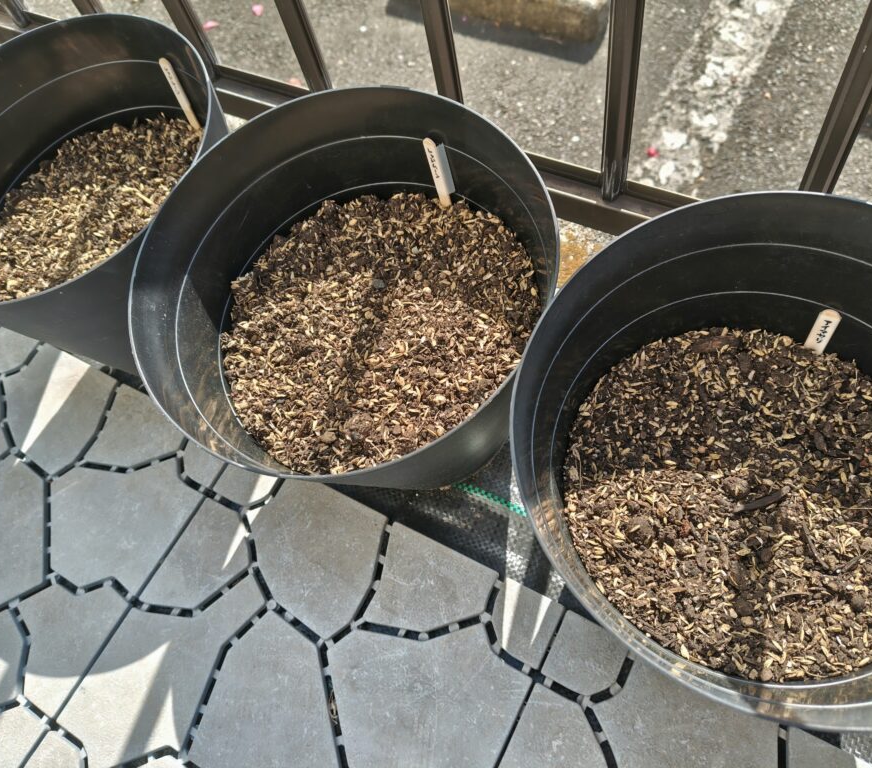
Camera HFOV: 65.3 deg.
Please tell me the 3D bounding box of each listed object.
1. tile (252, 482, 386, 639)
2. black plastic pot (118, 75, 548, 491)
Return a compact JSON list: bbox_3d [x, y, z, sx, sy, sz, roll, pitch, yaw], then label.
[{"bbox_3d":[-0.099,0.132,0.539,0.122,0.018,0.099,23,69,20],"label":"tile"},{"bbox_3d":[-0.040,-0.026,0.498,0.262,0.228,0.262,-4,64,9],"label":"black plastic pot"}]

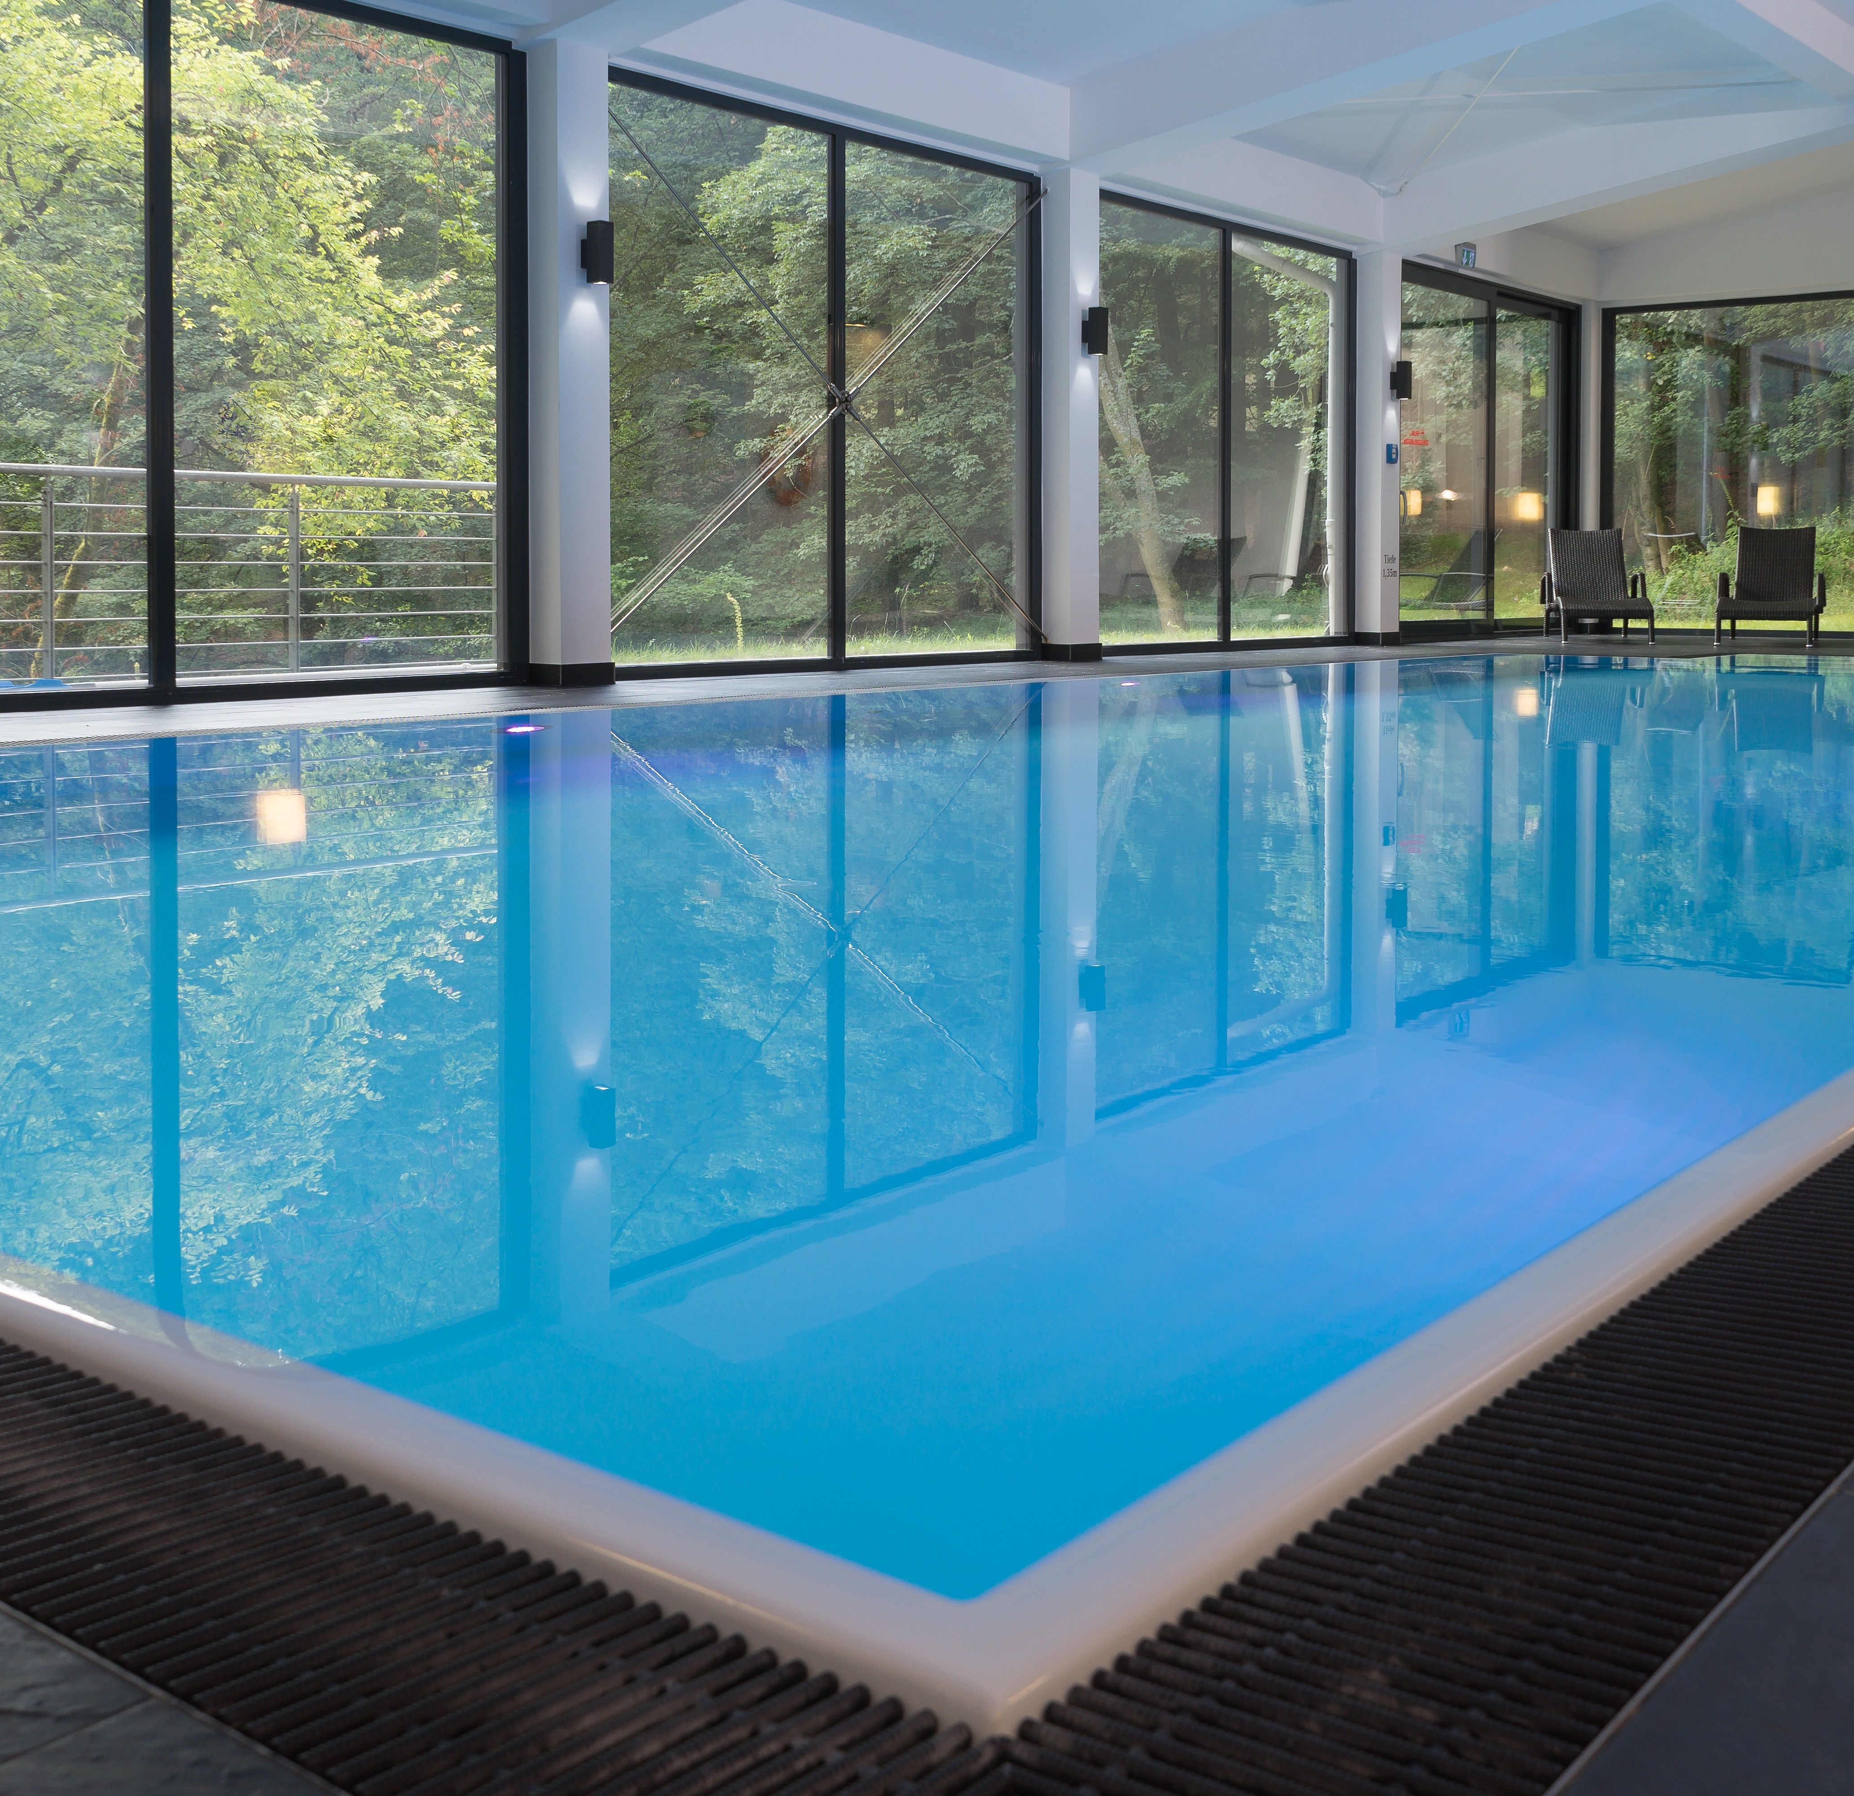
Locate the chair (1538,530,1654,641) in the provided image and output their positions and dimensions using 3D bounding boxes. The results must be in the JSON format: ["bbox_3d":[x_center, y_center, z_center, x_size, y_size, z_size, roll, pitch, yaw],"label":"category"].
[{"bbox_3d":[5.044,-2.367,15.754,0.760,0.870,1.550,1,6,12],"label":"chair"}]

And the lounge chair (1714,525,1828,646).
[{"bbox_3d":[6.251,-2.322,15.497,0.760,0.870,1.550,3,7,26],"label":"lounge chair"}]

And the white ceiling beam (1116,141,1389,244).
[{"bbox_3d":[1.950,-4.469,13.060,0.250,0.400,3.400,5,8,40],"label":"white ceiling beam"}]

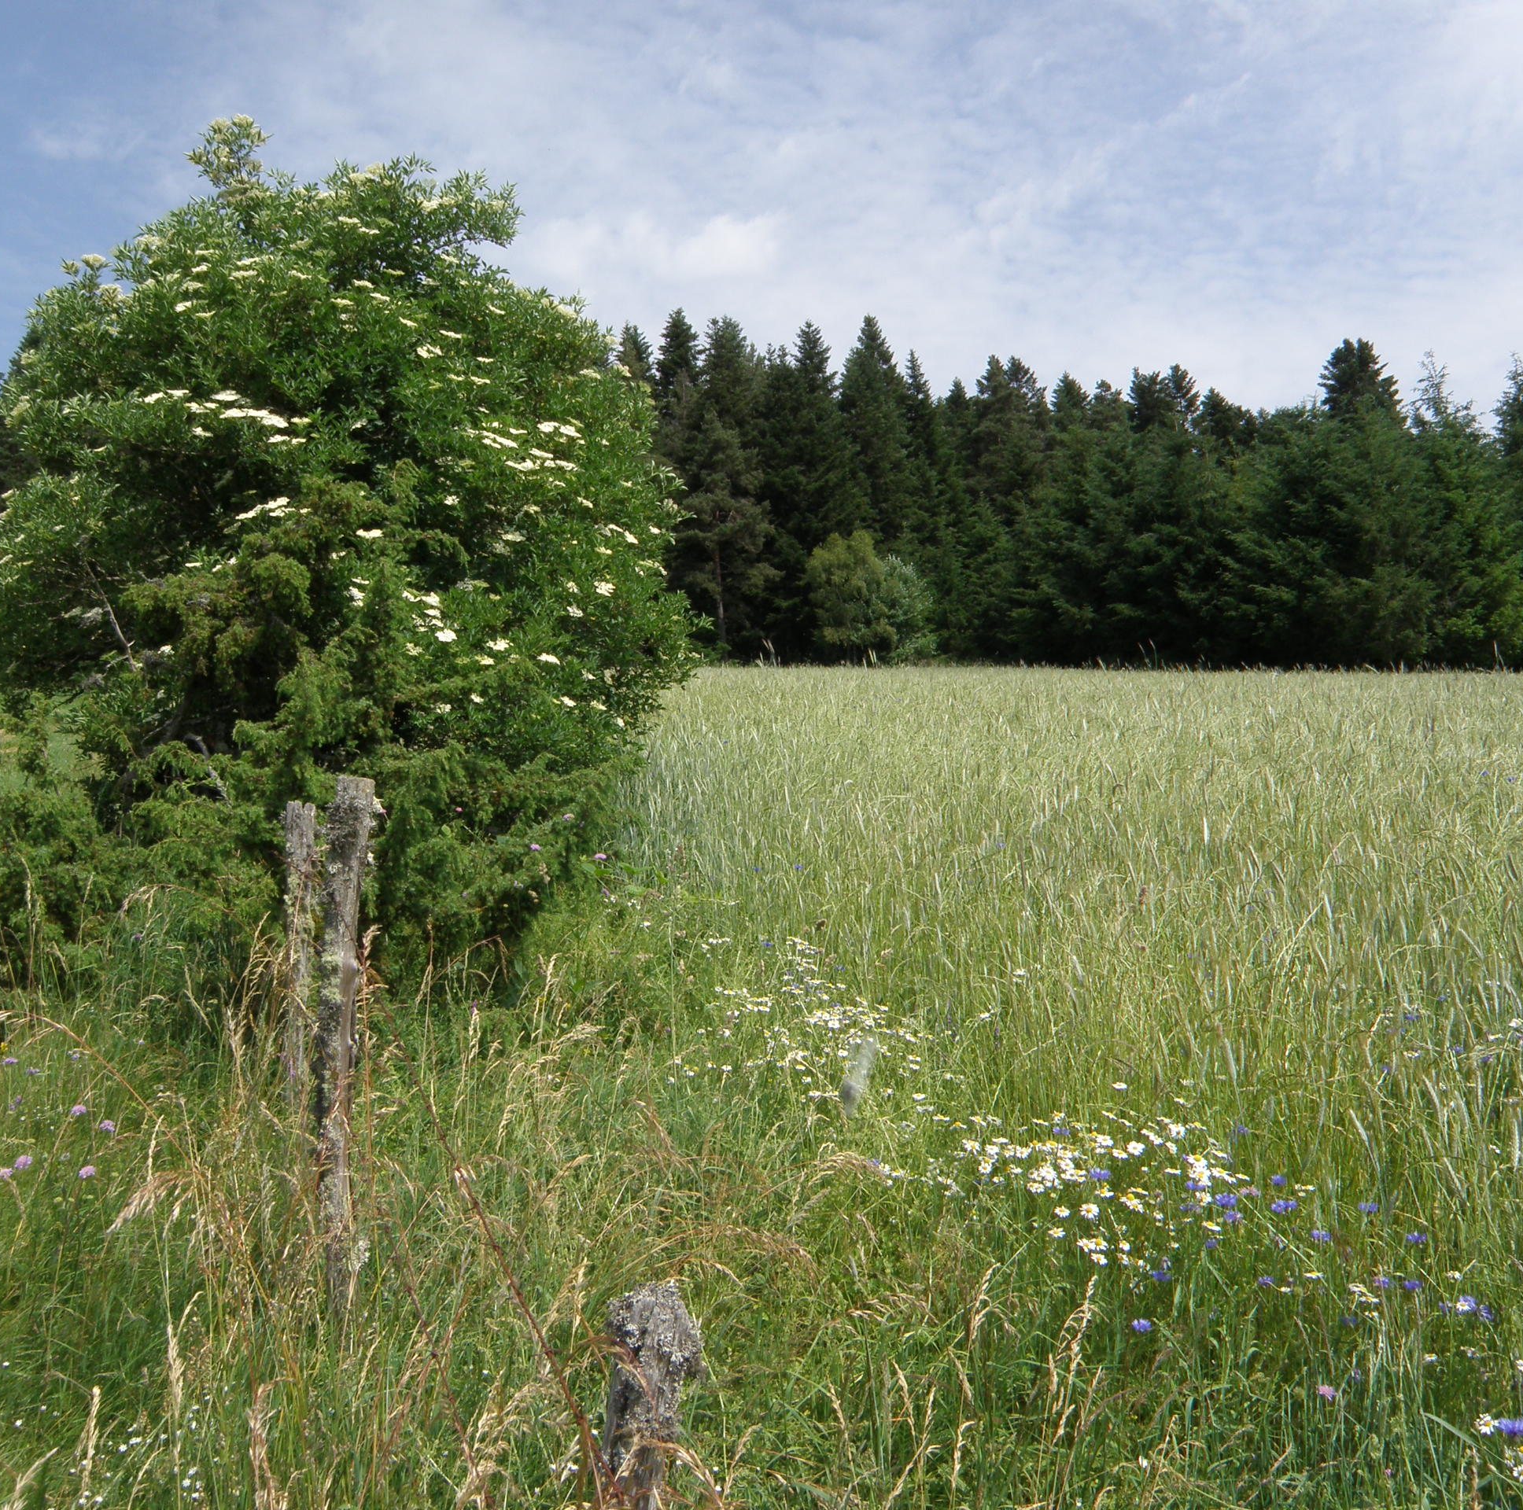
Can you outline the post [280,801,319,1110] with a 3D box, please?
[{"bbox_3d":[-1.455,0.690,4.750,0.095,1.120,0.095,0,3,-17],"label":"post"}]

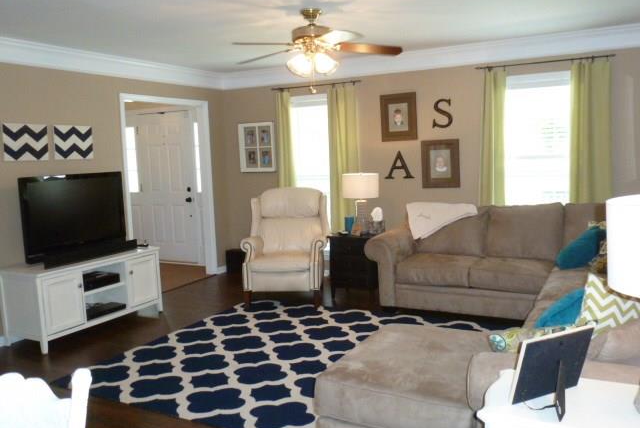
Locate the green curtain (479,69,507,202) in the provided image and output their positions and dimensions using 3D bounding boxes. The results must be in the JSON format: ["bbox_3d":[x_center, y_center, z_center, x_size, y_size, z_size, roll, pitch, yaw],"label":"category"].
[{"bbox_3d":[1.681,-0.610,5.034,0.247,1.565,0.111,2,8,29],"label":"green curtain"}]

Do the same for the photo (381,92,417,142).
[{"bbox_3d":[0.836,-1.024,5.510,0.397,0.488,0.034,2,8,29],"label":"photo"}]

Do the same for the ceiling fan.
[{"bbox_3d":[-0.050,-1.146,3.509,1.252,0.455,1.252,2,8,29],"label":"ceiling fan"}]

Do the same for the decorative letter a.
[{"bbox_3d":[0.854,-0.528,5.571,0.328,0.296,0.032,2,8,29],"label":"decorative letter a"}]

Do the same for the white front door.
[{"bbox_3d":[-2.090,-0.365,7.097,1.380,2.120,0.140,1,8,26],"label":"white front door"}]

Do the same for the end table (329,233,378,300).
[{"bbox_3d":[0.406,0.537,5.314,0.525,0.661,0.505,2,8,29],"label":"end table"}]

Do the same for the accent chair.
[{"bbox_3d":[-0.320,0.312,5.326,0.810,1.100,0.840,-2,8,6],"label":"accent chair"}]

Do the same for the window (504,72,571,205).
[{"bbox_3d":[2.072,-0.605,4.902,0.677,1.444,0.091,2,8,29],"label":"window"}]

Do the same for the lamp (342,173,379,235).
[{"bbox_3d":[0.386,-0.102,5.067,0.380,0.610,0.380,-2,8,0],"label":"lamp"}]

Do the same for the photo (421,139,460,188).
[{"bbox_3d":[1.257,-0.517,5.407,0.400,0.490,0.030,1,8,26],"label":"photo"}]

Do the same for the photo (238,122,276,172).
[{"bbox_3d":[-0.773,-0.809,6.342,0.510,0.590,0.030,1,8,26],"label":"photo"}]

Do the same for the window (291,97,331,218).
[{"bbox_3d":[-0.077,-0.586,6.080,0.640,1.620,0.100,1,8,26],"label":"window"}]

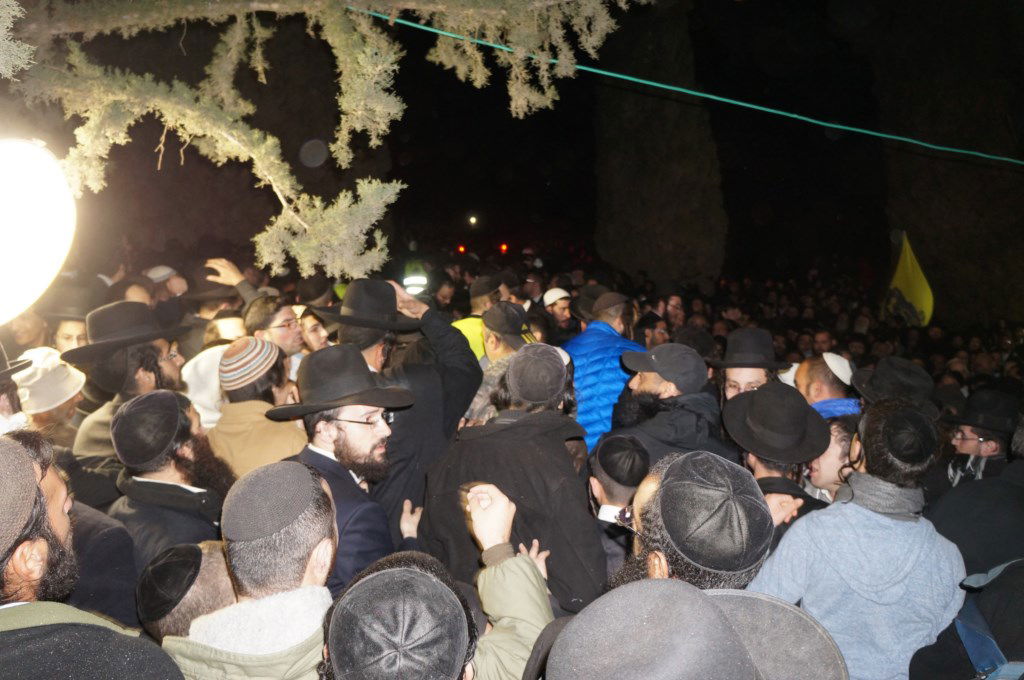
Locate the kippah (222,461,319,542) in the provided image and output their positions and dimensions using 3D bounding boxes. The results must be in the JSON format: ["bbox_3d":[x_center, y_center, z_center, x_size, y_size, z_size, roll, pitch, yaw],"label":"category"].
[{"bbox_3d":[-0.403,0.244,1.250,0.155,0.078,0.160,4,33,25],"label":"kippah"}]

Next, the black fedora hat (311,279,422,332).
[{"bbox_3d":[-0.456,-0.115,2.420,0.320,0.140,0.360,14,17,34],"label":"black fedora hat"}]

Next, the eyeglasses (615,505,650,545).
[{"bbox_3d":[0.255,0.288,1.150,0.140,0.045,0.140,-5,9,-32],"label":"eyeglasses"}]

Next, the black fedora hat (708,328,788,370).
[{"bbox_3d":[0.911,0.028,2.950,0.320,0.140,0.350,3,7,17],"label":"black fedora hat"}]

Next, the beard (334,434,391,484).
[{"bbox_3d":[-0.345,0.270,1.770,0.095,0.115,0.130,2,8,17],"label":"beard"}]

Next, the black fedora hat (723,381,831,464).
[{"bbox_3d":[0.795,0.222,2.280,0.320,0.130,0.350,5,30,2],"label":"black fedora hat"}]

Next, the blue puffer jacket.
[{"bbox_3d":[0.486,0.257,3.900,0.500,0.700,0.320,0,8,0],"label":"blue puffer jacket"}]

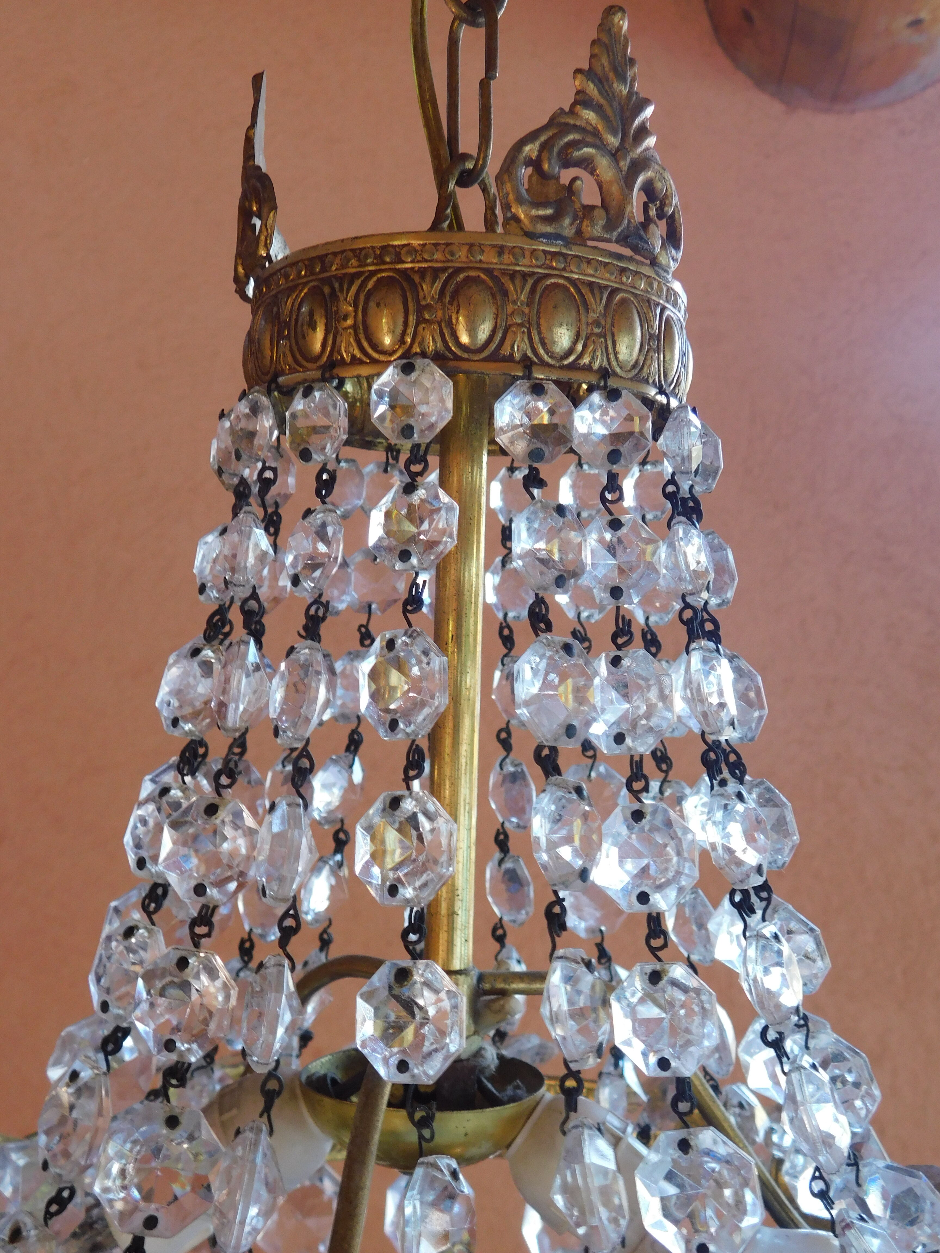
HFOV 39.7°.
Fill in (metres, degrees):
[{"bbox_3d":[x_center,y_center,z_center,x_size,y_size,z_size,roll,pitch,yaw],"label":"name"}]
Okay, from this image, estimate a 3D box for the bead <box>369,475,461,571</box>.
[{"bbox_3d":[-0.010,-0.018,0.226,0.016,0.016,0.007,5,4,14],"label":"bead"}]

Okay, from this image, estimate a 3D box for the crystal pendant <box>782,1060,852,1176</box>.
[{"bbox_3d":[0.063,0.090,0.238,0.009,0.020,0.020,-22,-25,19],"label":"crystal pendant"}]

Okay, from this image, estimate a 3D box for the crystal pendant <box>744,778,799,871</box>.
[{"bbox_3d":[0.057,0.039,0.257,0.009,0.018,0.018,-9,-4,-36],"label":"crystal pendant"}]

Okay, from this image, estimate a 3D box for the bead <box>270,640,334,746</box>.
[{"bbox_3d":[-0.029,0.011,0.225,0.009,0.018,0.018,12,-5,-35],"label":"bead"}]

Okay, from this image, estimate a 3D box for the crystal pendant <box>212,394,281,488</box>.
[{"bbox_3d":[-0.043,-0.037,0.252,0.015,0.015,0.007,11,9,34],"label":"crystal pendant"}]

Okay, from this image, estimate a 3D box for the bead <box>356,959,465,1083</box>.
[{"bbox_3d":[-0.009,0.062,0.203,0.018,0.018,0.010,-7,-15,24],"label":"bead"}]

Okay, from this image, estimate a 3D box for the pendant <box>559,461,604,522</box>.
[{"bbox_3d":[0.028,-0.033,0.318,0.015,0.015,0.007,4,7,35],"label":"pendant"}]

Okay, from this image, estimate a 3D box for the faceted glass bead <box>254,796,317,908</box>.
[{"bbox_3d":[-0.031,0.038,0.217,0.010,0.018,0.018,9,-12,-13],"label":"faceted glass bead"}]

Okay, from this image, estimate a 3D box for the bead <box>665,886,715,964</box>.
[{"bbox_3d":[0.053,0.072,0.311,0.010,0.018,0.018,-8,4,-24],"label":"bead"}]

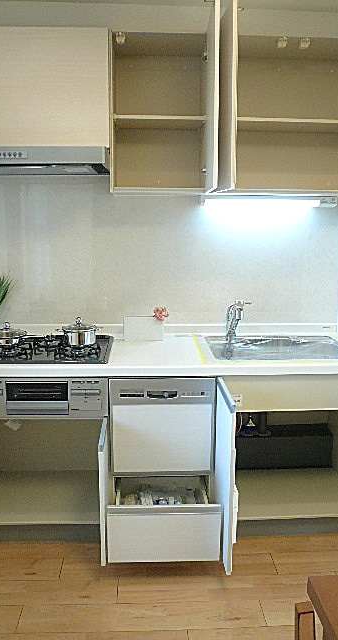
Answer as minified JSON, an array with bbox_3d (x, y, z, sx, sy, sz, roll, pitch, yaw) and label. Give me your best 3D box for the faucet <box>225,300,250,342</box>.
[{"bbox_3d":[0.337,0.017,2.562,0.098,0.215,0.170,-4,11,-22],"label":"faucet"}]

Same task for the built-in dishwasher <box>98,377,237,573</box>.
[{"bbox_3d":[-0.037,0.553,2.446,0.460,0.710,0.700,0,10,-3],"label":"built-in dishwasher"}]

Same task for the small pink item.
[{"bbox_3d":[-0.038,-0.026,2.602,0.078,0.080,0.060,0,10,-3],"label":"small pink item"}]

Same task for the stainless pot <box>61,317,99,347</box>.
[{"bbox_3d":[-0.406,0.045,2.364,0.190,0.115,0.165,0,10,-3],"label":"stainless pot"}]

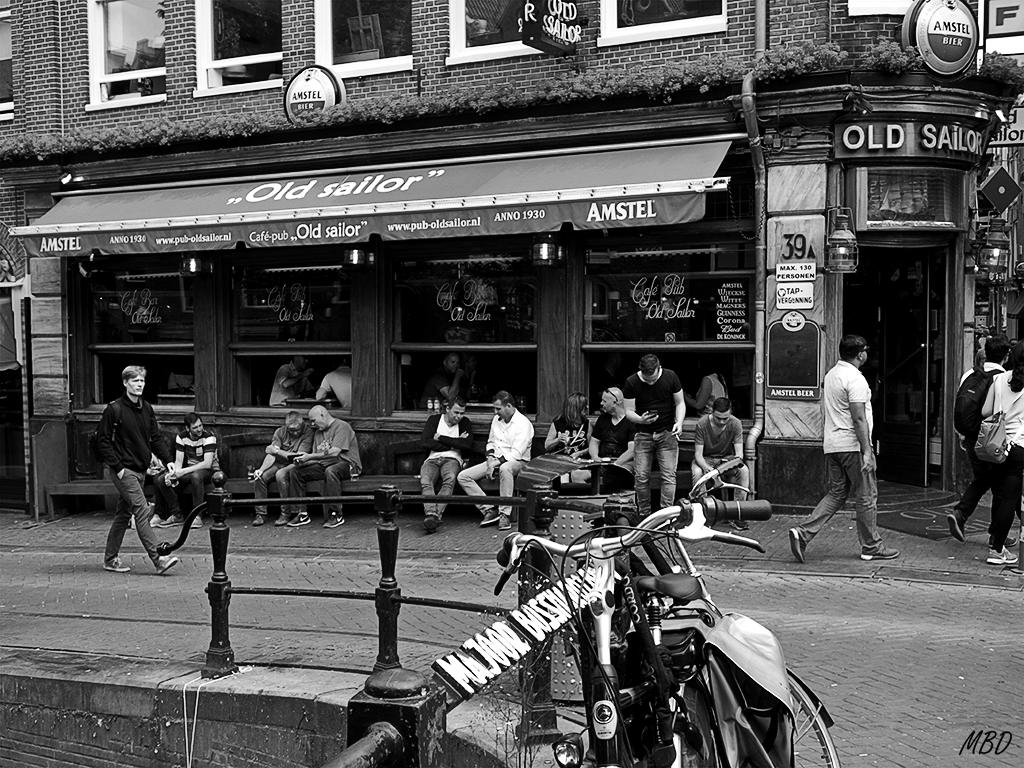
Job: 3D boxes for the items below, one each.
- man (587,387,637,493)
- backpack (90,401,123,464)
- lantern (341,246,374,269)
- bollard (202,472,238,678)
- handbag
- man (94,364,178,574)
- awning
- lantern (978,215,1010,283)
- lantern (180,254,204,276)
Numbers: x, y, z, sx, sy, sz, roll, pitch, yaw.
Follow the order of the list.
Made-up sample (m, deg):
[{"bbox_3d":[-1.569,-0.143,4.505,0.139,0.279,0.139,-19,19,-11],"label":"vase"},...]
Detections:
[{"bbox_3d":[0.994,0.693,11.294,0.560,1.300,0.800,0,2,18],"label":"man"},{"bbox_3d":[-3.576,0.438,10.200,0.210,0.480,0.310,2,3,41],"label":"backpack"},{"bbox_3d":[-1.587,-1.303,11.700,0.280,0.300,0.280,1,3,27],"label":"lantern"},{"bbox_3d":[-1.554,1.009,6.150,0.155,1.080,0.155,1,3,29],"label":"bollard"},{"bbox_3d":[3.450,0.284,8.300,0.250,0.560,0.160,0,2,9],"label":"handbag"},{"bbox_3d":[-3.300,0.750,10.115,0.700,1.800,0.530,1,3,32],"label":"man"},{"bbox_3d":[-2.004,-1.990,12.854,9.230,0.890,0.700,1,2,26],"label":"awning"},{"bbox_3d":[4.538,-1.256,10.850,0.290,0.600,0.290,1,2,26],"label":"lantern"},{"bbox_3d":[-3.831,-1.532,13.818,0.270,0.500,0.270,1,2,26],"label":"lantern"}]

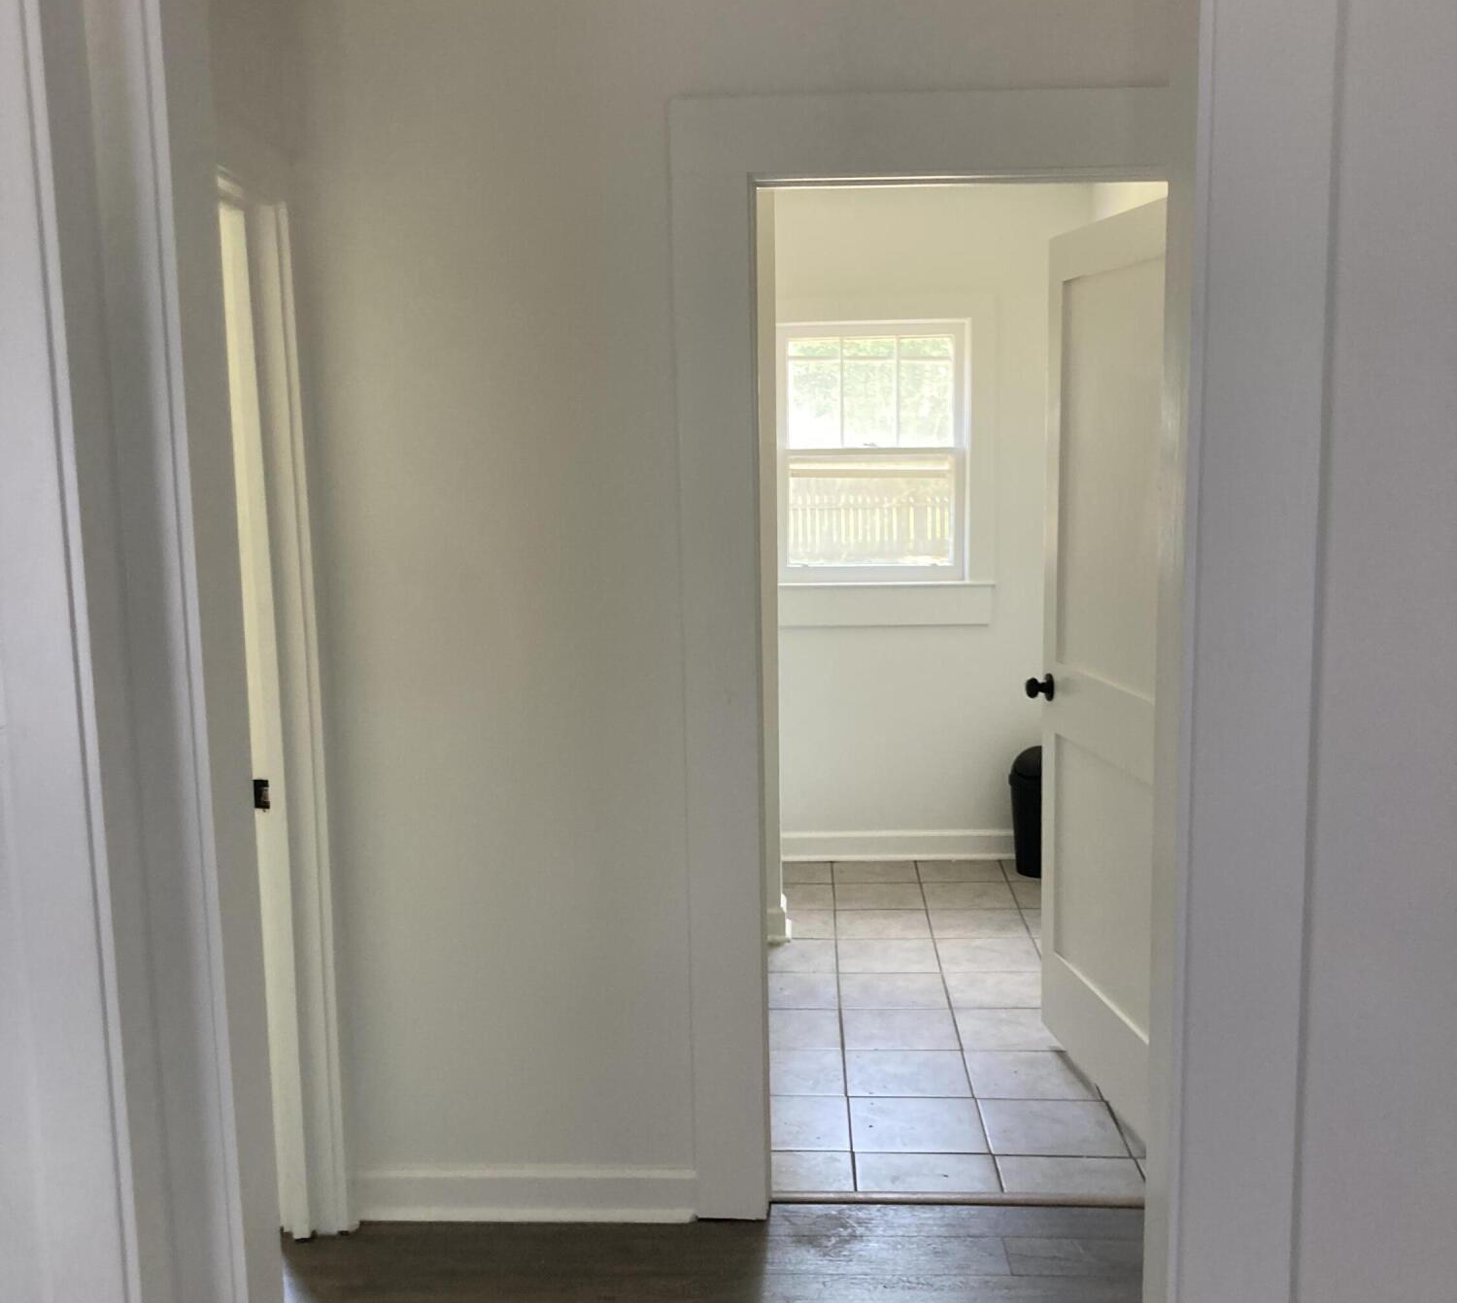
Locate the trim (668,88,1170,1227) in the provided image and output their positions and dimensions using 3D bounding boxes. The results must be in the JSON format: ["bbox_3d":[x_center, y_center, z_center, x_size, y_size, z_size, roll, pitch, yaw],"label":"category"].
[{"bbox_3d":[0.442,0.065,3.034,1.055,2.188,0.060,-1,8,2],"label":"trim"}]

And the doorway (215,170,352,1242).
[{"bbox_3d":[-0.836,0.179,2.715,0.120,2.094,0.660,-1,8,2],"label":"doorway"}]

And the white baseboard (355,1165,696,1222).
[{"bbox_3d":[-0.410,1.100,3.195,0.682,0.119,0.032,-1,8,2],"label":"white baseboard"}]

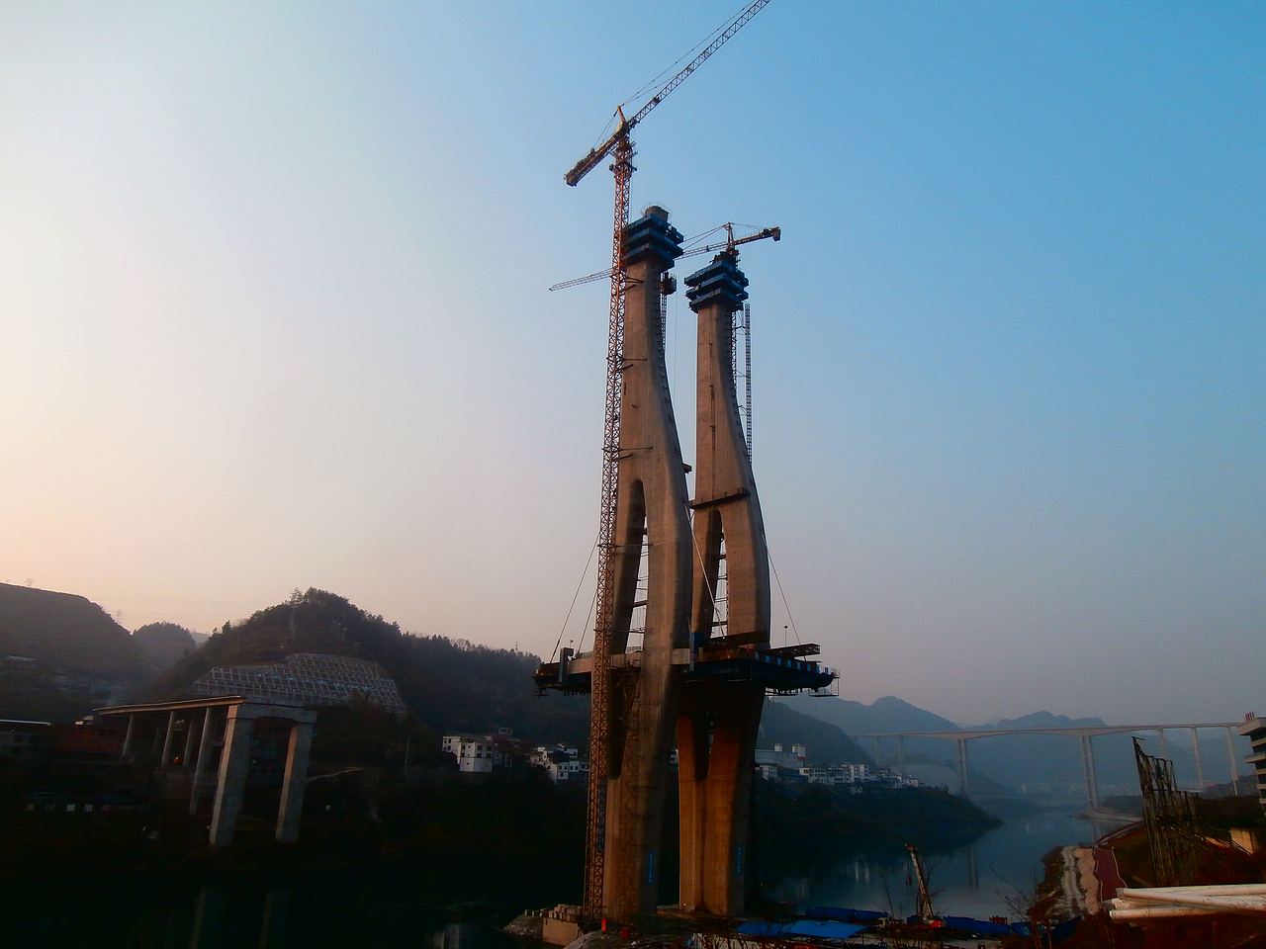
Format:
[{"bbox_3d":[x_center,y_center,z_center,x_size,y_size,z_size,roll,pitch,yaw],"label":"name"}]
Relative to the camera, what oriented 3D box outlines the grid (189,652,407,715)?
[{"bbox_3d":[-131.586,82.606,345.000,78.000,23.000,25.000,9,-18,-25],"label":"grid"}]

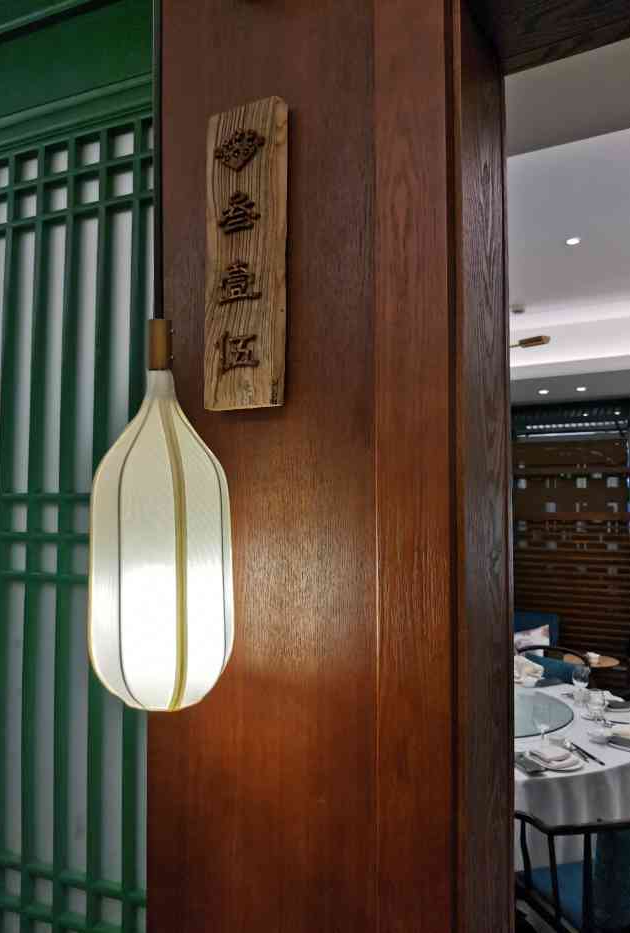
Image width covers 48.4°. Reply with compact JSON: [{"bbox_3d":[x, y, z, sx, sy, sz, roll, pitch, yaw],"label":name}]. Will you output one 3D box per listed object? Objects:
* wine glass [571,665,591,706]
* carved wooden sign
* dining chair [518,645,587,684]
[{"bbox_3d":[1.203,0.985,3.174,0.080,0.168,0.080,0,-3,0],"label":"wine glass"},{"bbox_3d":[-0.099,-0.301,1.012,0.119,0.440,0.024,-1,-3,26],"label":"carved wooden sign"},{"bbox_3d":[1.236,1.443,3.814,0.560,0.820,0.570,-2,-4,37],"label":"dining chair"}]

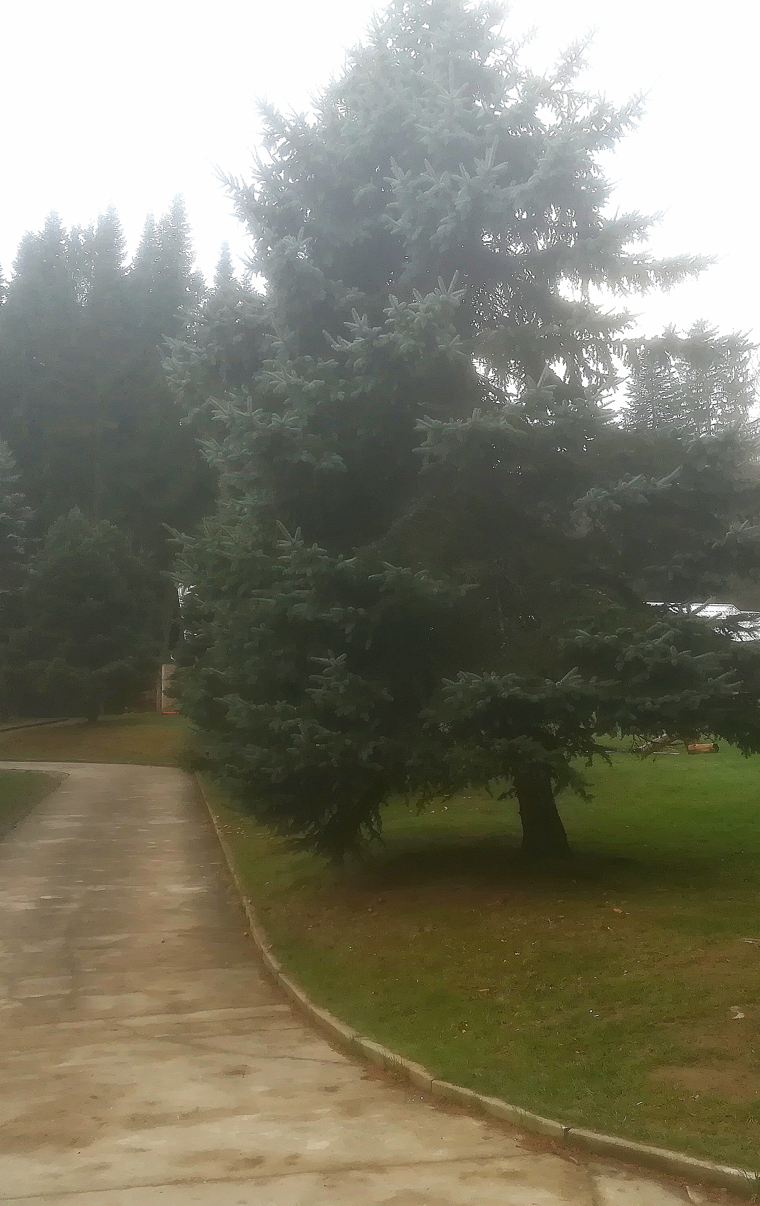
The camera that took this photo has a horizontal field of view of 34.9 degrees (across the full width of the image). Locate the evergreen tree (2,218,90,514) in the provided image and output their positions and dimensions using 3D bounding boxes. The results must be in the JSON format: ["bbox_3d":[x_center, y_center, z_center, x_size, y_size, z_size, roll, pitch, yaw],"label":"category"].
[{"bbox_3d":[-19.006,-8.976,69.082,5.000,27.730,5.000,0,-5,0],"label":"evergreen tree"}]

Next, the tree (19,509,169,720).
[{"bbox_3d":[-11.207,0.434,47.151,5.900,8.270,5.900,0,-5,0],"label":"tree"}]

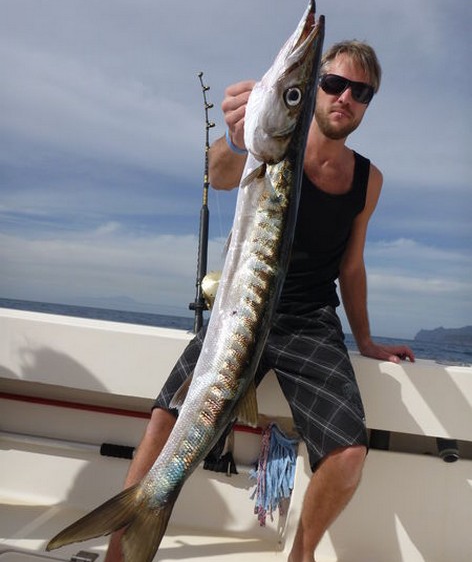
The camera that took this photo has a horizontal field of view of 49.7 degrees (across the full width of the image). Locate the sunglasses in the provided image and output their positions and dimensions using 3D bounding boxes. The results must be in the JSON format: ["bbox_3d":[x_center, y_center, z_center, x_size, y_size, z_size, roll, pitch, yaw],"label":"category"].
[{"bbox_3d":[0.274,-0.478,1.297,0.145,0.050,0.130,15,9,2],"label":"sunglasses"}]

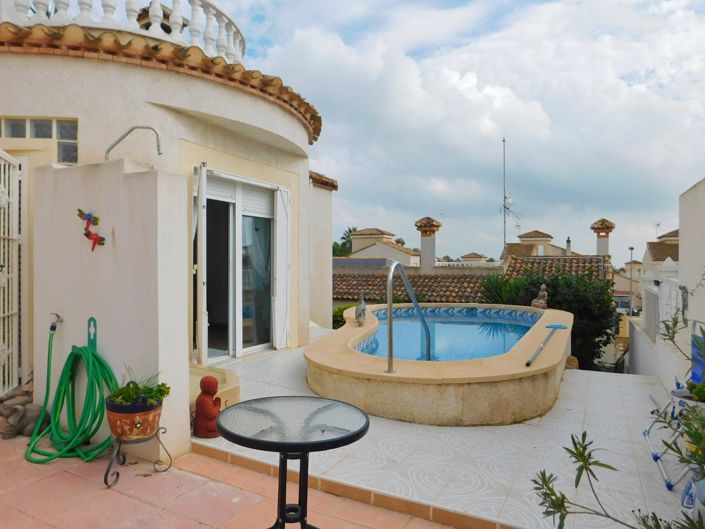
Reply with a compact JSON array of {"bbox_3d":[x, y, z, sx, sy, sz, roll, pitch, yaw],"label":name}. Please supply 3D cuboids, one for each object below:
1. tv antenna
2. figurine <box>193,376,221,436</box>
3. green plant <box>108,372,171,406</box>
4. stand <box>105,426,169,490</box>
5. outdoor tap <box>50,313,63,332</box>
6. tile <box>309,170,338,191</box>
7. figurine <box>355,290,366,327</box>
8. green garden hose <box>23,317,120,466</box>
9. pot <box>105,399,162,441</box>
[{"bbox_3d":[11.100,-5.139,33.000,1.400,7.700,0.700,0,0,0],"label":"tv antenna"},{"bbox_3d":[-1.025,1.001,3.335,0.205,0.410,0.190,0,0,-14],"label":"figurine"},{"bbox_3d":[-1.290,0.753,2.830,0.370,0.200,0.330,0,0,26],"label":"green plant"},{"bbox_3d":[-1.333,1.136,2.830,0.370,0.275,0.360,0,0,26],"label":"stand"},{"bbox_3d":[-2.140,0.422,3.385,0.055,0.140,0.100,0,0,26],"label":"outdoor tap"},{"bbox_3d":[-0.519,-1.497,8.344,0.320,0.220,1.050,0,0,26],"label":"tile"},{"bbox_3d":[0.118,0.648,6.900,0.160,0.530,0.150,0,0,-24],"label":"figurine"},{"bbox_3d":[-2.001,0.820,3.162,0.800,0.885,0.340,0,0,26],"label":"green garden hose"},{"bbox_3d":[-1.325,0.918,2.830,0.335,0.215,0.335,0,0,0],"label":"pot"}]

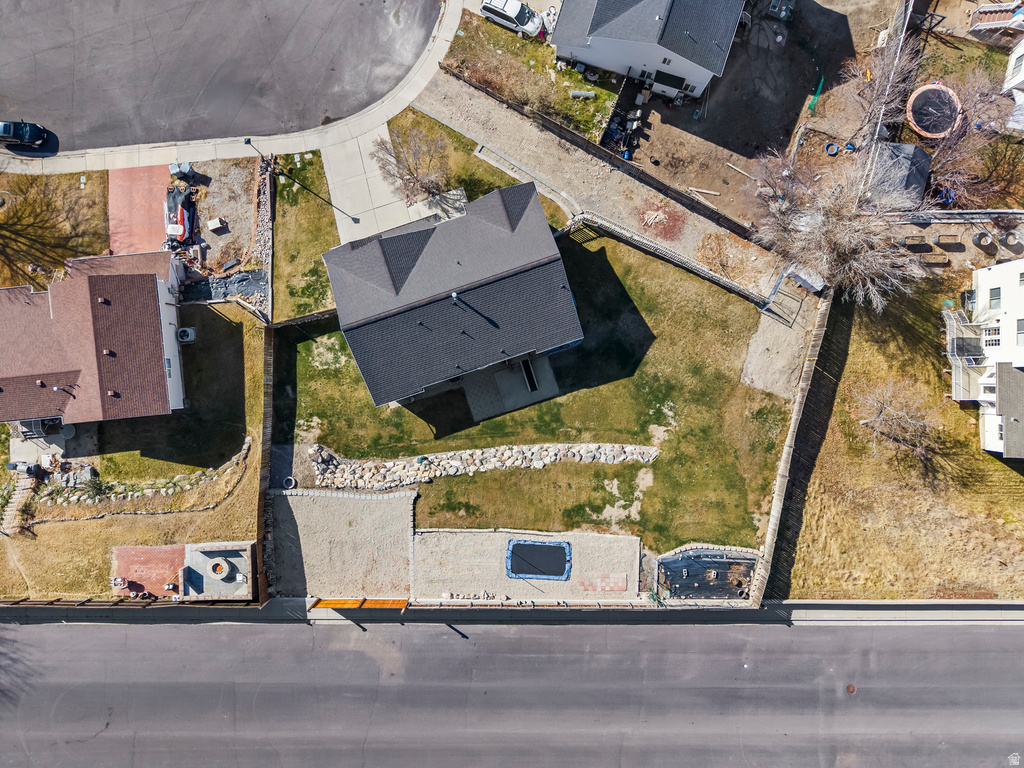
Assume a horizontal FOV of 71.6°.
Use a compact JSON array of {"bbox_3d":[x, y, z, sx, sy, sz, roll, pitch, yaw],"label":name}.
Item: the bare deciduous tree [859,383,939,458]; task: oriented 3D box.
[{"bbox_3d":[25.400,2.400,48.700,4.900,6.600,5.200,0,90,0],"label":"bare deciduous tree"}]

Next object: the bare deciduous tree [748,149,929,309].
[{"bbox_3d":[21.900,-10.200,47.800,9.800,8.500,10.000,0,90,0],"label":"bare deciduous tree"}]

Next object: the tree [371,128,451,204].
[{"bbox_3d":[-6.880,-14.820,48.600,5.000,5.400,4.800,0,90,0],"label":"tree"}]

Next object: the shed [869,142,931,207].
[{"bbox_3d":[27.510,-14.800,50.400,3.800,3.000,3.800,13,90,0],"label":"shed"}]

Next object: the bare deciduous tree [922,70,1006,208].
[{"bbox_3d":[31.200,-16.700,49.100,5.300,6.600,7.400,0,90,0],"label":"bare deciduous tree"}]

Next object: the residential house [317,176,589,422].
[{"bbox_3d":[-3.900,-5.970,47.800,14.800,6.700,11.100,-19,90,0],"label":"residential house"}]

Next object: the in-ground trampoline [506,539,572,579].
[{"bbox_3d":[1.970,12.750,51.300,4.600,0.250,2.750,3,90,0],"label":"in-ground trampoline"}]

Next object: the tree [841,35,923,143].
[{"bbox_3d":[25.470,-20.100,48.800,4.600,7.000,5.500,0,90,0],"label":"tree"}]

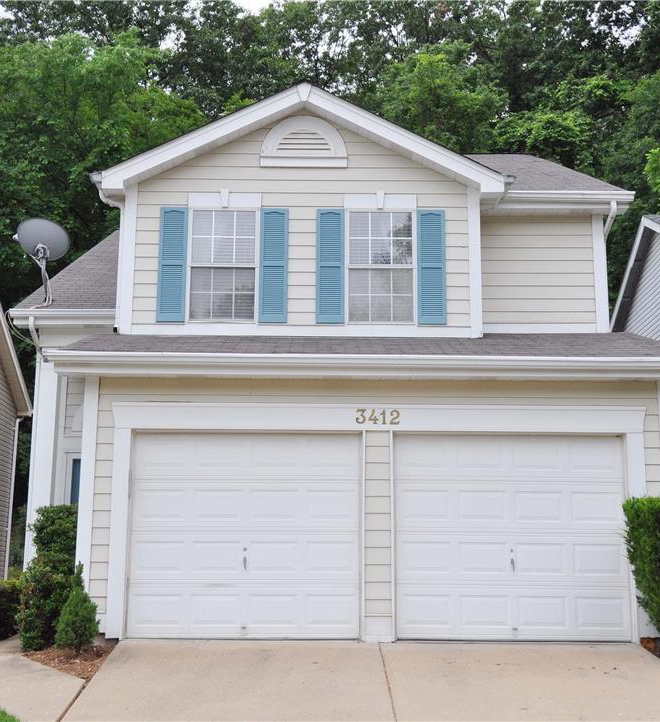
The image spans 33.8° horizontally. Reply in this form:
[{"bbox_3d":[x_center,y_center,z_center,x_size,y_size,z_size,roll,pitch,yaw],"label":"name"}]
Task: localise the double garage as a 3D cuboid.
[{"bbox_3d":[0.493,1.779,11.311,5.287,2.217,0.200,0,-12,0],"label":"double garage"}]

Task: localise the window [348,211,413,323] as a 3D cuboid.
[{"bbox_3d":[0.639,-1.191,13.755,0.870,1.478,0.100,0,-12,0],"label":"window"}]

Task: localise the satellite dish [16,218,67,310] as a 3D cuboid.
[{"bbox_3d":[-4.343,-1.512,16.440,0.750,1.140,0.620,9,-15,-36],"label":"satellite dish"}]

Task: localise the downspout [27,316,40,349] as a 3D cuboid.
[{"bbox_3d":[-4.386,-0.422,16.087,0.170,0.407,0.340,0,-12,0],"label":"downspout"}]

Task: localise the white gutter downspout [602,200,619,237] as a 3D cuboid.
[{"bbox_3d":[3.726,-1.889,14.407,0.180,0.450,0.180,0,-12,0],"label":"white gutter downspout"}]

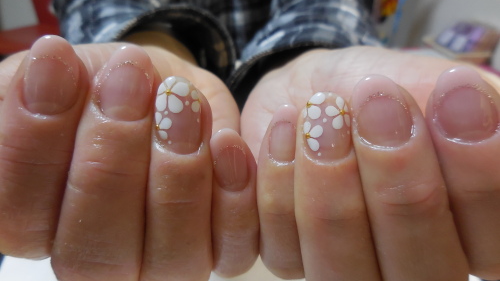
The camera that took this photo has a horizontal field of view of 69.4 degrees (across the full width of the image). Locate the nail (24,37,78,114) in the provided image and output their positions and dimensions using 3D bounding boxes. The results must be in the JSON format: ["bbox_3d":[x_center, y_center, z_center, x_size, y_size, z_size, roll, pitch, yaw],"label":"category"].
[{"bbox_3d":[-0.046,-0.015,0.083,0.012,0.018,0.005,8,-11,-18],"label":"nail"}]

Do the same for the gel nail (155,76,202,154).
[{"bbox_3d":[-0.018,-0.007,0.087,0.011,0.018,0.005,-7,-11,2],"label":"gel nail"}]

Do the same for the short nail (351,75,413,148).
[{"bbox_3d":[0.029,-0.007,0.081,0.012,0.016,0.005,-10,-14,19],"label":"short nail"}]

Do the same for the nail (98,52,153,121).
[{"bbox_3d":[-0.028,-0.013,0.082,0.011,0.017,0.005,10,-12,-8],"label":"nail"}]

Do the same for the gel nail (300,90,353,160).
[{"bbox_3d":[0.018,-0.004,0.084,0.012,0.016,0.005,-3,-11,5],"label":"gel nail"}]

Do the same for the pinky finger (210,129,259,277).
[{"bbox_3d":[-0.004,0.017,0.098,0.012,0.040,0.019,-3,-3,3],"label":"pinky finger"}]

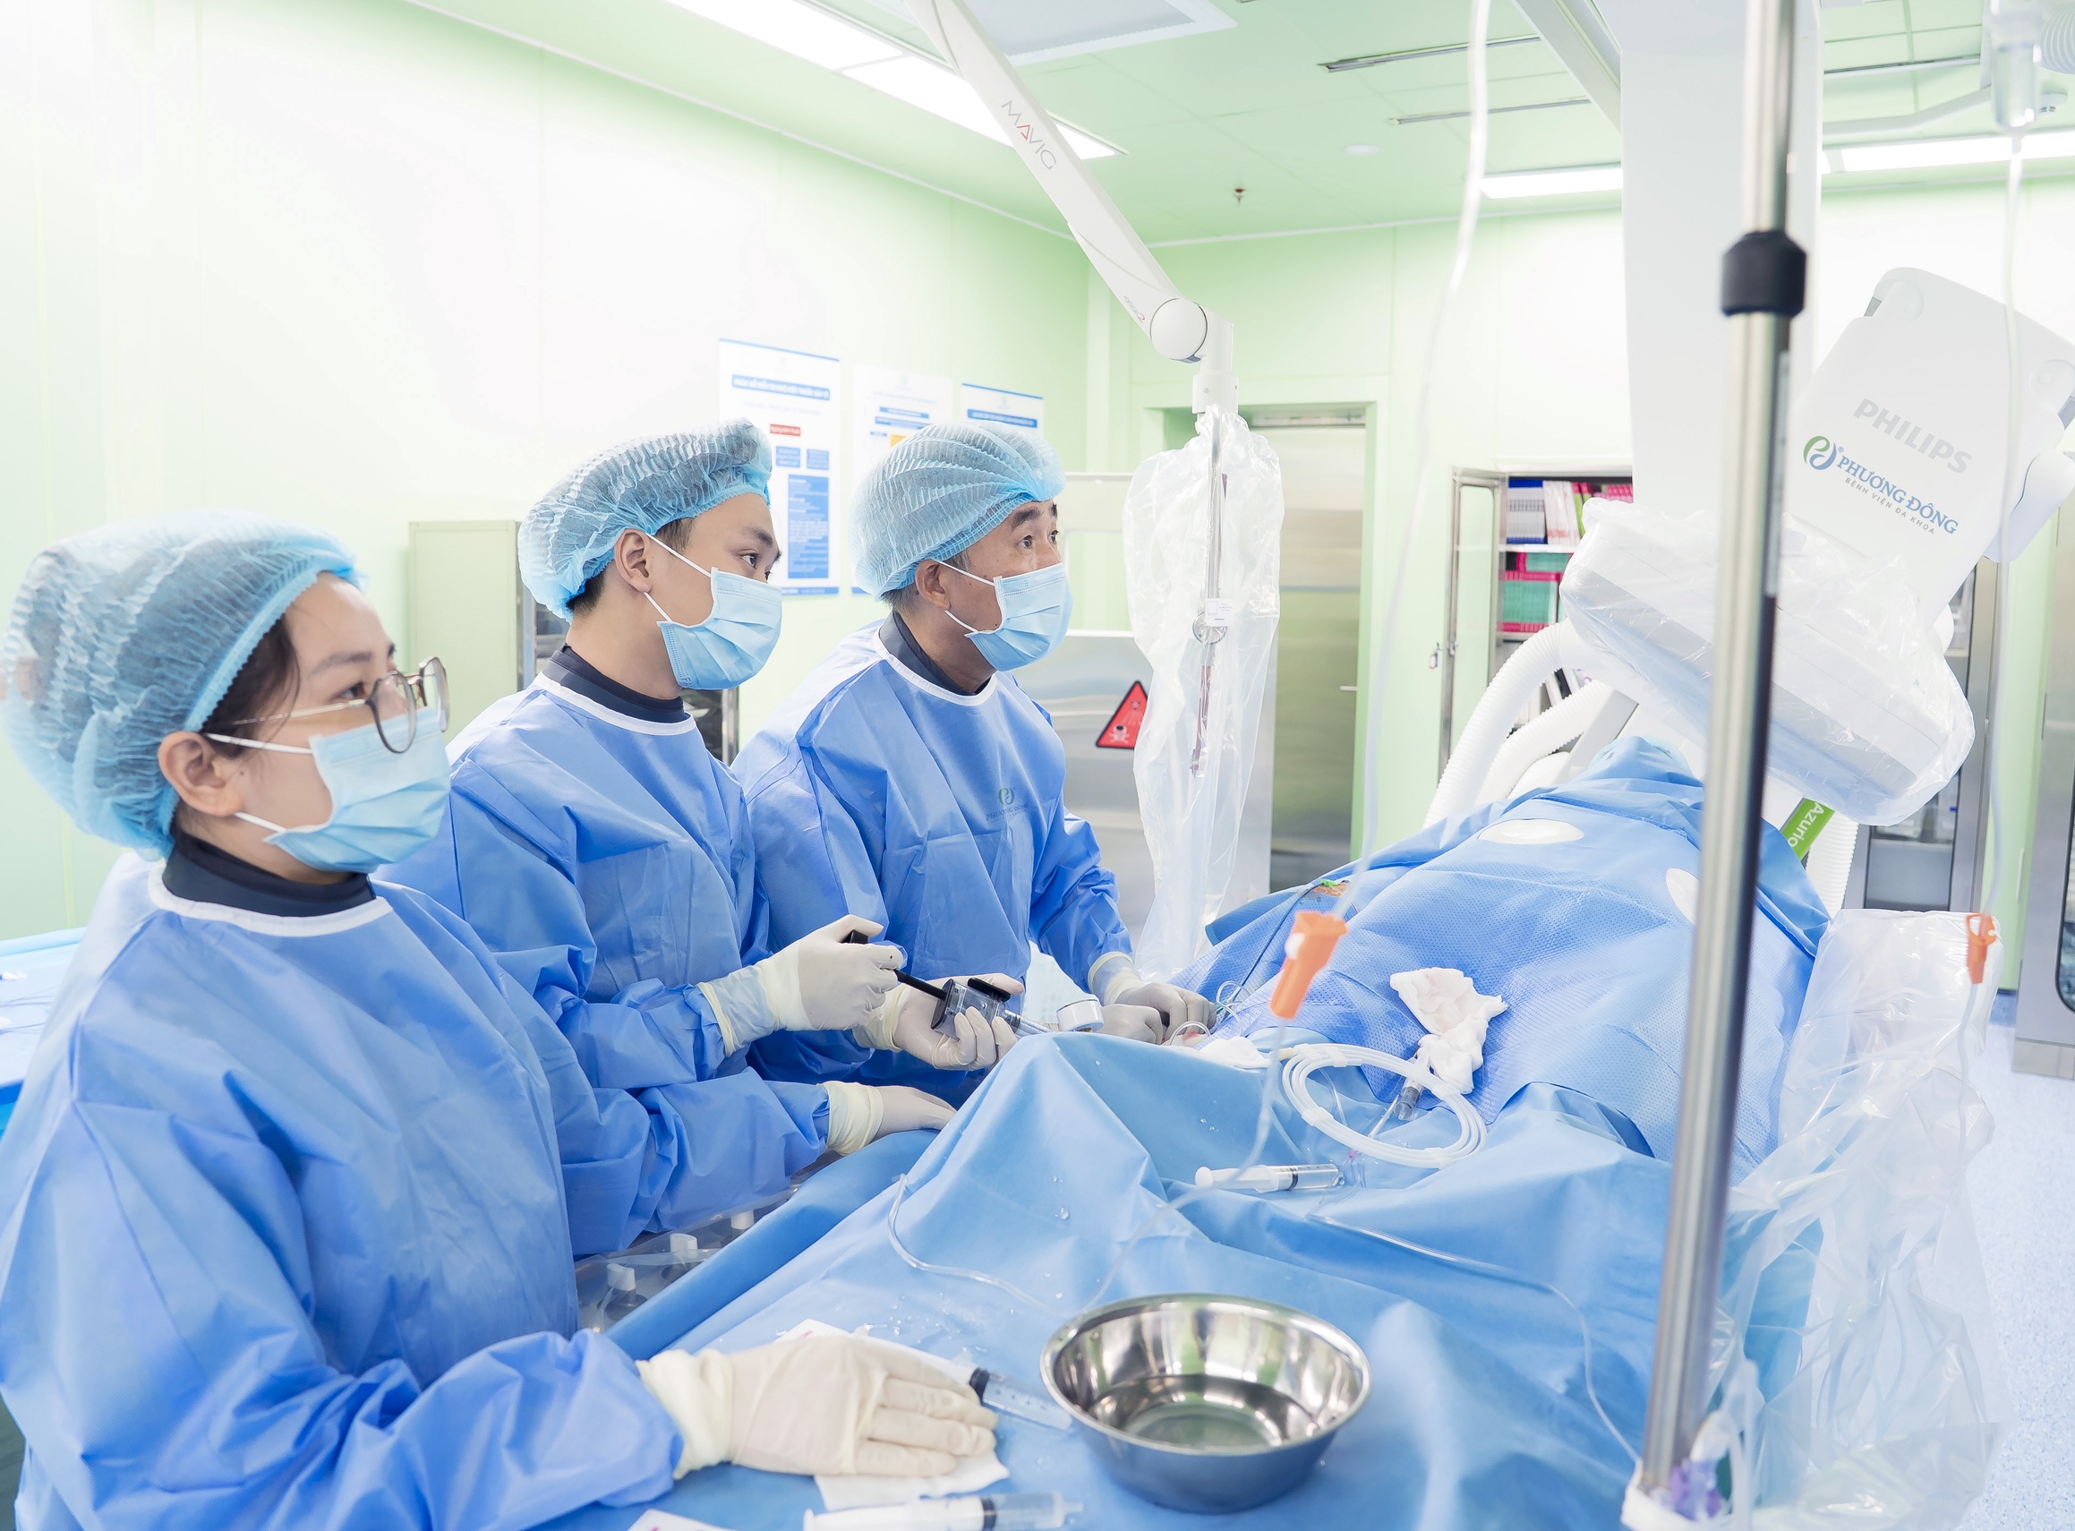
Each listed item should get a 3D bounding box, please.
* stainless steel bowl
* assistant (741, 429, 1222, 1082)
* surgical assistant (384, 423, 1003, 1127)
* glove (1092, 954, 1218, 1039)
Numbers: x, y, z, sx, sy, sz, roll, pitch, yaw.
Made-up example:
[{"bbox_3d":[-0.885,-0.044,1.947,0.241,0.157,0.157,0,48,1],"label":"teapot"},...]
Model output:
[{"bbox_3d":[0.103,0.397,0.935,0.198,0.064,0.198,0,7,0],"label":"stainless steel bowl"},{"bbox_3d":[-0.045,0.475,1.860,0.540,1.730,0.530,5,9,33],"label":"assistant"},{"bbox_3d":[-0.335,0.530,1.590,0.540,1.720,0.530,5,9,30],"label":"surgical assistant"},{"bbox_3d":[0.132,0.262,1.730,0.155,0.085,0.100,22,17,25],"label":"glove"}]

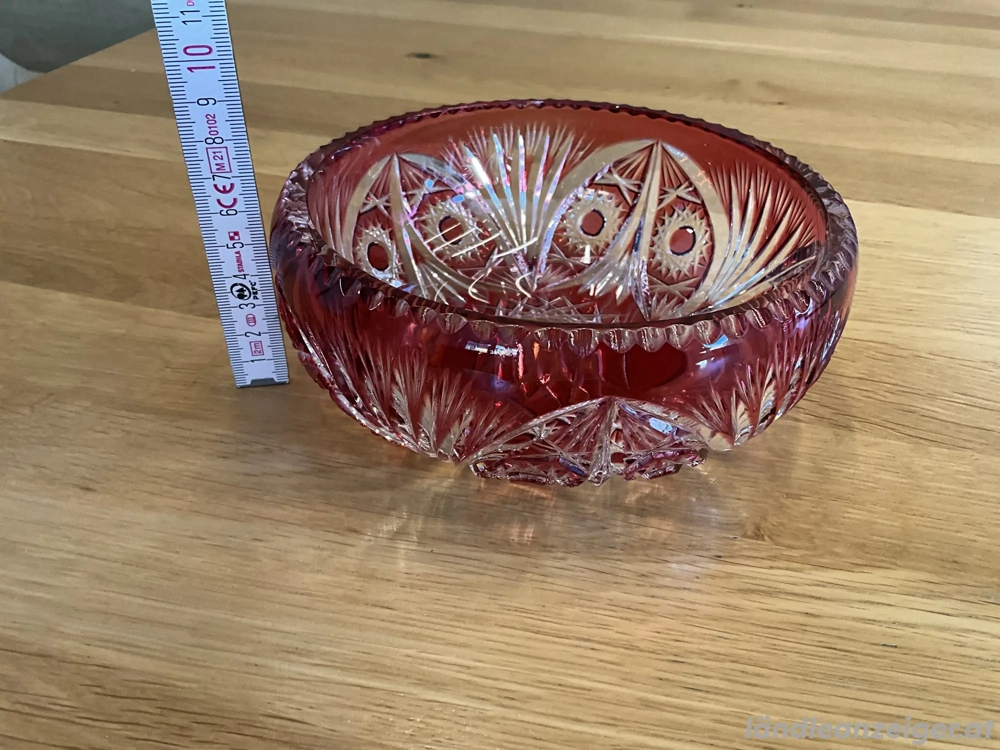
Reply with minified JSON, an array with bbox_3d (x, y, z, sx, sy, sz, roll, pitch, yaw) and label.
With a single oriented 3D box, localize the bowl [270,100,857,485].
[{"bbox_3d":[0.017,-0.025,0.249,0.159,0.066,0.159,1,37,0],"label":"bowl"}]

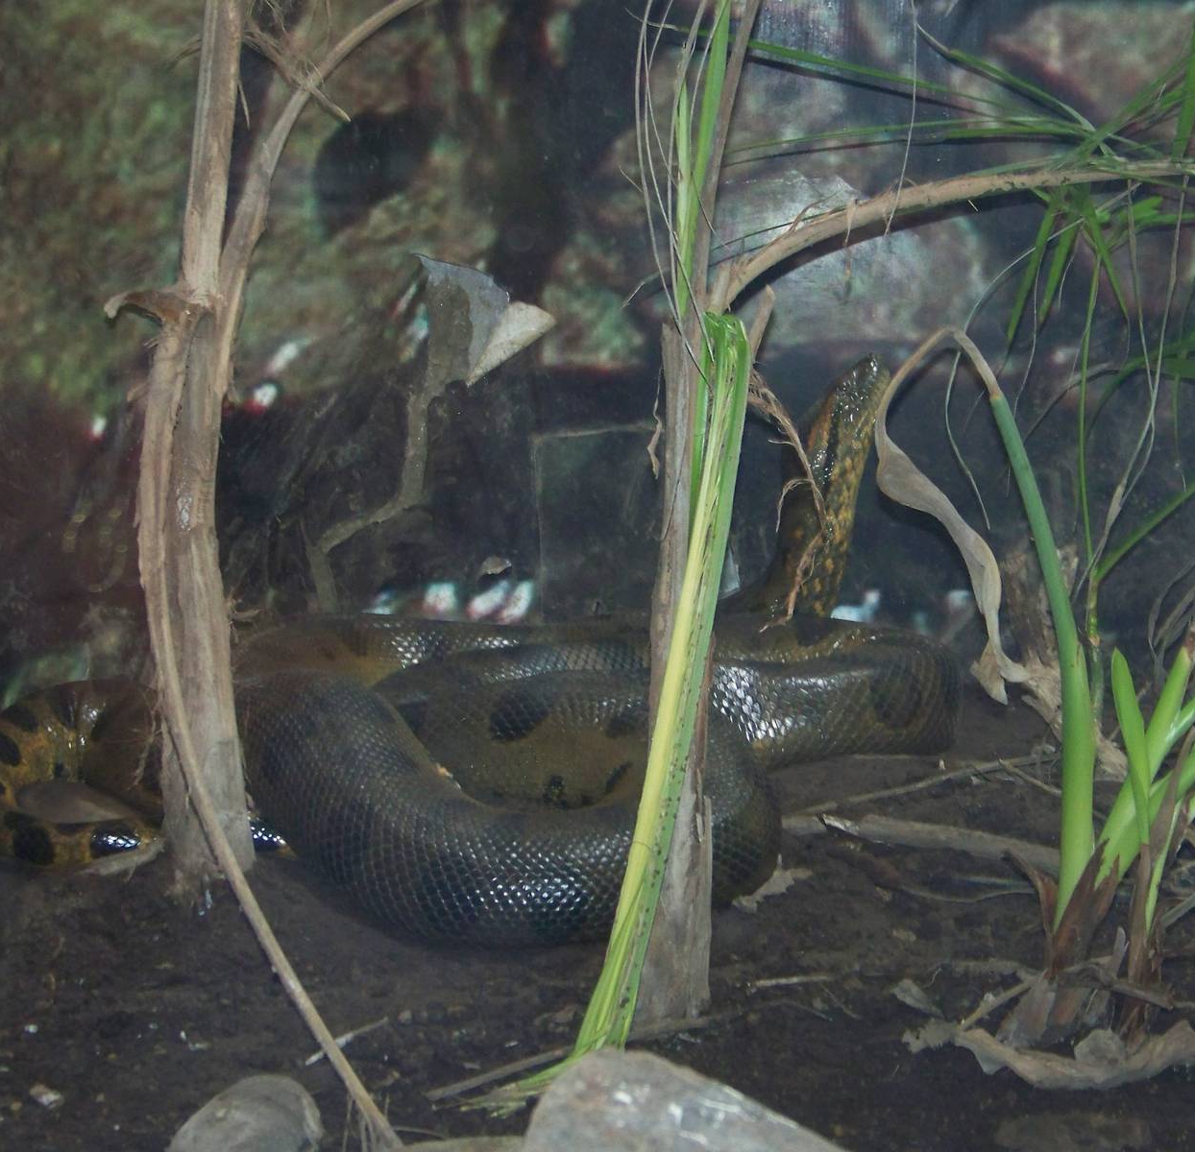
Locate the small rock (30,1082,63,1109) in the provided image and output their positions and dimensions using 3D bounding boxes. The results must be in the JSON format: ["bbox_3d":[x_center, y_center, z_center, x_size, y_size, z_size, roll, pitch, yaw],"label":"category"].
[{"bbox_3d":[-0.341,0.322,2.640,0.021,0.012,0.017,0,20,0],"label":"small rock"}]

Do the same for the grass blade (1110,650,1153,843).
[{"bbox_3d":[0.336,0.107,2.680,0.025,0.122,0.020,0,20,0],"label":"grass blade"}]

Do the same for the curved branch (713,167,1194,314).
[{"bbox_3d":[0.226,-0.219,2.770,0.311,0.090,0.050,0,20,0],"label":"curved branch"}]

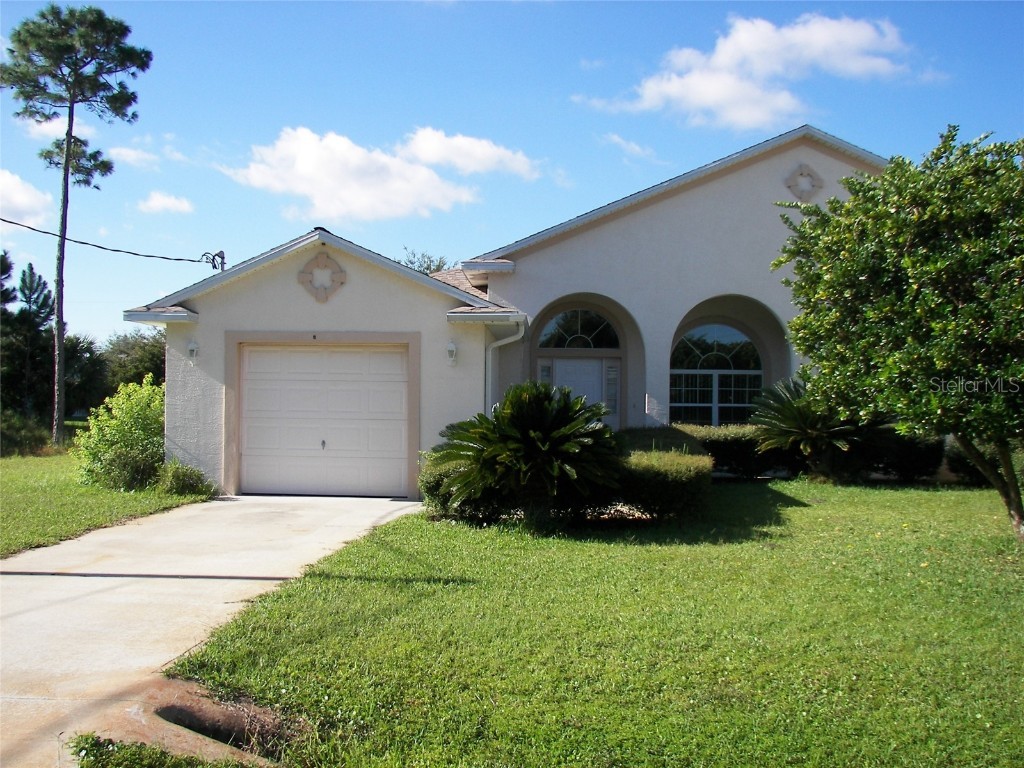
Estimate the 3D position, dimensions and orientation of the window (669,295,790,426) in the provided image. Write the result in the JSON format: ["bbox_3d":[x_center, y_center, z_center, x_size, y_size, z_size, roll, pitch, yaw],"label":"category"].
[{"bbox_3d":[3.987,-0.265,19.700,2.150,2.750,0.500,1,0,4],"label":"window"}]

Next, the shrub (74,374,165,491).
[{"bbox_3d":[-5.662,0.689,15.600,1.400,1.680,1.400,1,0,4],"label":"shrub"}]

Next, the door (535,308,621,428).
[{"bbox_3d":[1.274,0.026,20.400,1.650,2.980,0.200,1,0,4],"label":"door"}]

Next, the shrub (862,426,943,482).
[{"bbox_3d":[6.654,1.203,18.100,1.450,0.950,1.000,1,0,4],"label":"shrub"}]

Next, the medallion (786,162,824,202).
[{"bbox_3d":[5.252,-3.606,19.100,0.710,0.710,0.070,1,0,4],"label":"medallion"}]

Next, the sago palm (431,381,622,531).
[{"bbox_3d":[0.180,0.812,12.400,2.100,1.700,1.900,1,0,4],"label":"sago palm"}]

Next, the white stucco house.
[{"bbox_3d":[3.449,-1.496,21.283,16.300,6.280,15.000,1,0,4],"label":"white stucco house"}]

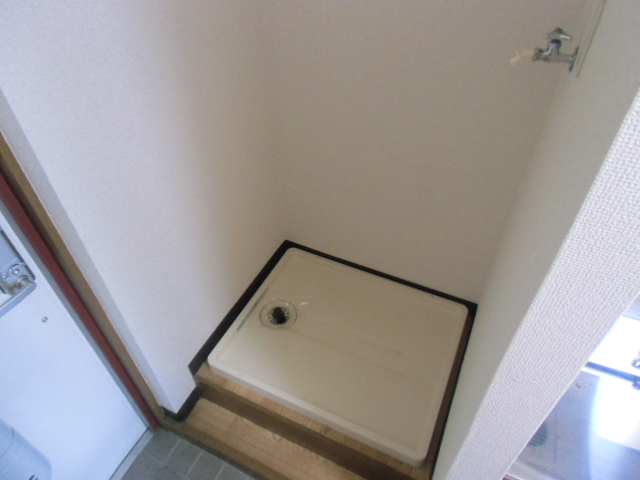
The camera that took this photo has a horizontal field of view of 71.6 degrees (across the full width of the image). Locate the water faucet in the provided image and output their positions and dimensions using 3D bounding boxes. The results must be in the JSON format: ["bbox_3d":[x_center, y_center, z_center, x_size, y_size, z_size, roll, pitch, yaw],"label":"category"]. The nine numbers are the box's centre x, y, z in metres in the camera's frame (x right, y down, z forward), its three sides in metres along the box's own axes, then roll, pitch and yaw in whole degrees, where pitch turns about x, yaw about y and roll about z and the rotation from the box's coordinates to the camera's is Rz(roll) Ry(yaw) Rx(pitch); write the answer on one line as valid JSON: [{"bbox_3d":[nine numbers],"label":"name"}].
[{"bbox_3d":[0.532,-0.427,0.994,0.085,0.086,0.056,18,47,19],"label":"water faucet"}]

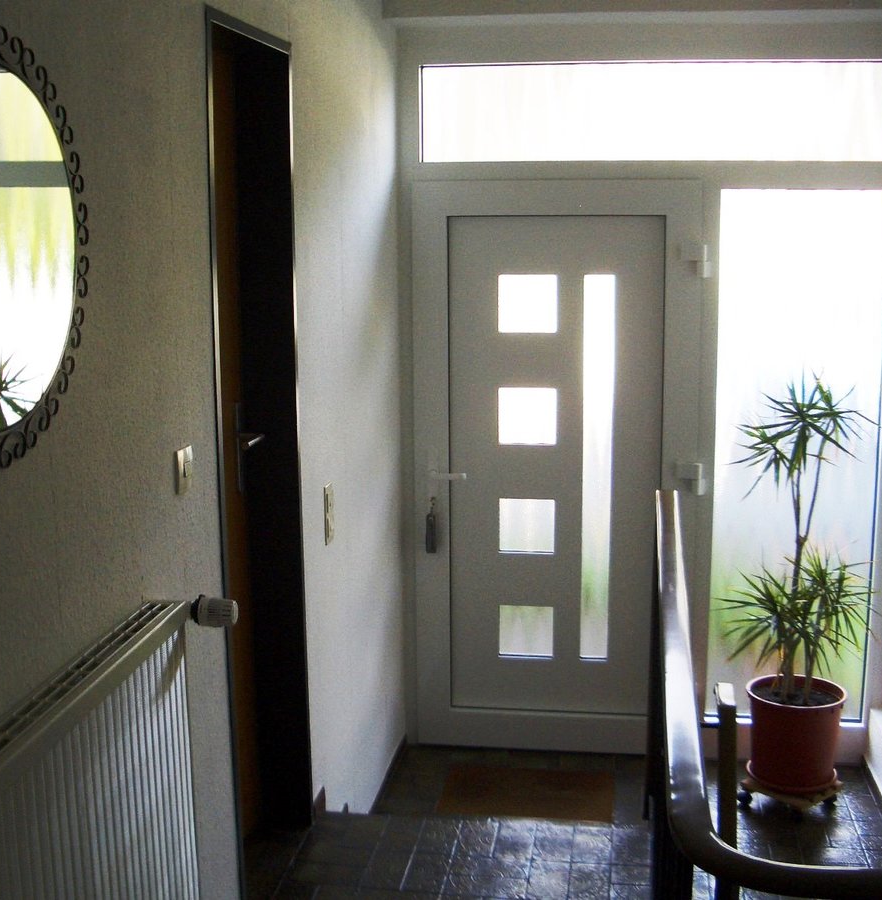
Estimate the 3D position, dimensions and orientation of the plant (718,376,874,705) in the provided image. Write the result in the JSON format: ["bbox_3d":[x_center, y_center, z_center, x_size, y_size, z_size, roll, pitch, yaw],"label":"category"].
[{"bbox_3d":[1.176,0.298,3.967,0.520,1.120,0.500,1,11,9],"label":"plant"}]

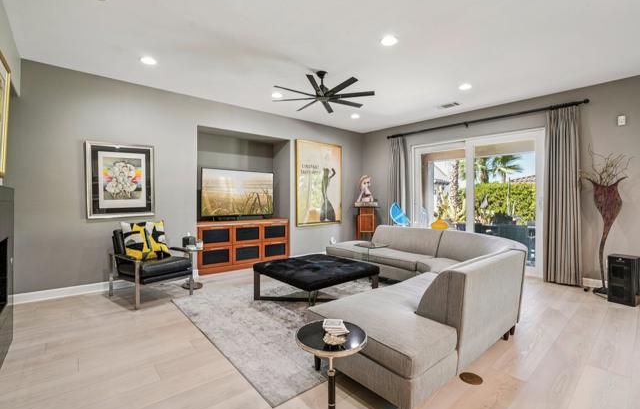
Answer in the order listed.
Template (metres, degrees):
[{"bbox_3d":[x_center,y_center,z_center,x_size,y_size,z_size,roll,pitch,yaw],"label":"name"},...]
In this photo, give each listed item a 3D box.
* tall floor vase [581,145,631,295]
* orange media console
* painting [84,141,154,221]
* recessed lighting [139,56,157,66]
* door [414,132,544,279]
[{"bbox_3d":[3.895,0.218,3.906,0.415,2.050,0.495,-1,2,-40],"label":"tall floor vase"},{"bbox_3d":[-1.543,0.737,5.633,1.863,0.864,0.576,-1,2,-40],"label":"orange media console"},{"bbox_3d":[-2.837,-0.344,4.097,0.811,1.052,0.046,-1,2,-40],"label":"painting"},{"bbox_3d":[-2.085,-1.749,3.459,0.185,0.029,0.185,-1,2,-40],"label":"recessed lighting"},{"bbox_3d":[2.864,-0.036,5.555,0.121,2.446,2.419,-1,2,-40],"label":"door"}]

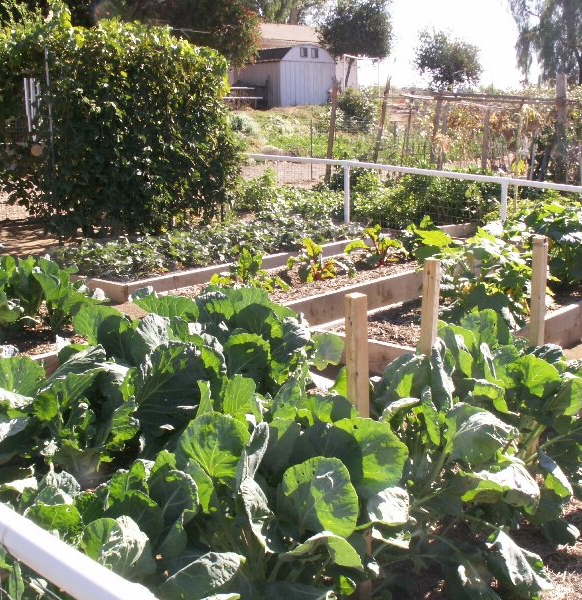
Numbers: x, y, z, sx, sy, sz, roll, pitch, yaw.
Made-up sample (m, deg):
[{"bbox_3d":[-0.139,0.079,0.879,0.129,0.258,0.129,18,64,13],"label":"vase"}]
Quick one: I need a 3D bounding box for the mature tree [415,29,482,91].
[{"bbox_3d":[7.494,-10.697,37.828,2.986,3.667,2.986,4,14,10],"label":"mature tree"}]

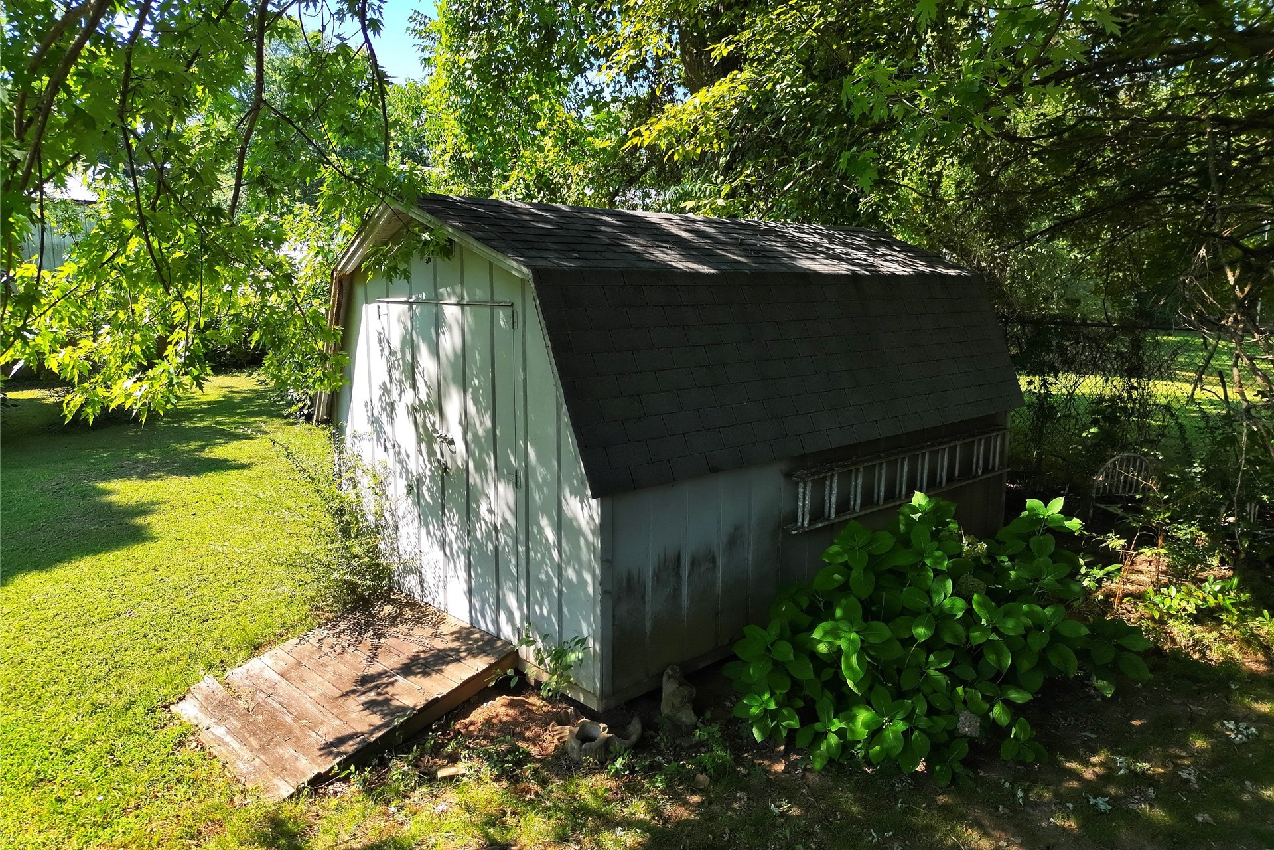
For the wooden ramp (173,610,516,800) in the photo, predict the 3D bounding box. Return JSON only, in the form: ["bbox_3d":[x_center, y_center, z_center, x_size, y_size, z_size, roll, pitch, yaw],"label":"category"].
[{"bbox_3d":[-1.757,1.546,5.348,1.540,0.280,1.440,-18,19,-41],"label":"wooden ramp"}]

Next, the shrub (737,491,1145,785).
[{"bbox_3d":[1.658,1.097,5.137,2.350,1.180,1.750,-8,12,-43],"label":"shrub"}]

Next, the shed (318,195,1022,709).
[{"bbox_3d":[0.466,-0.263,7.333,5.330,2.860,3.290,-8,12,-43],"label":"shed"}]

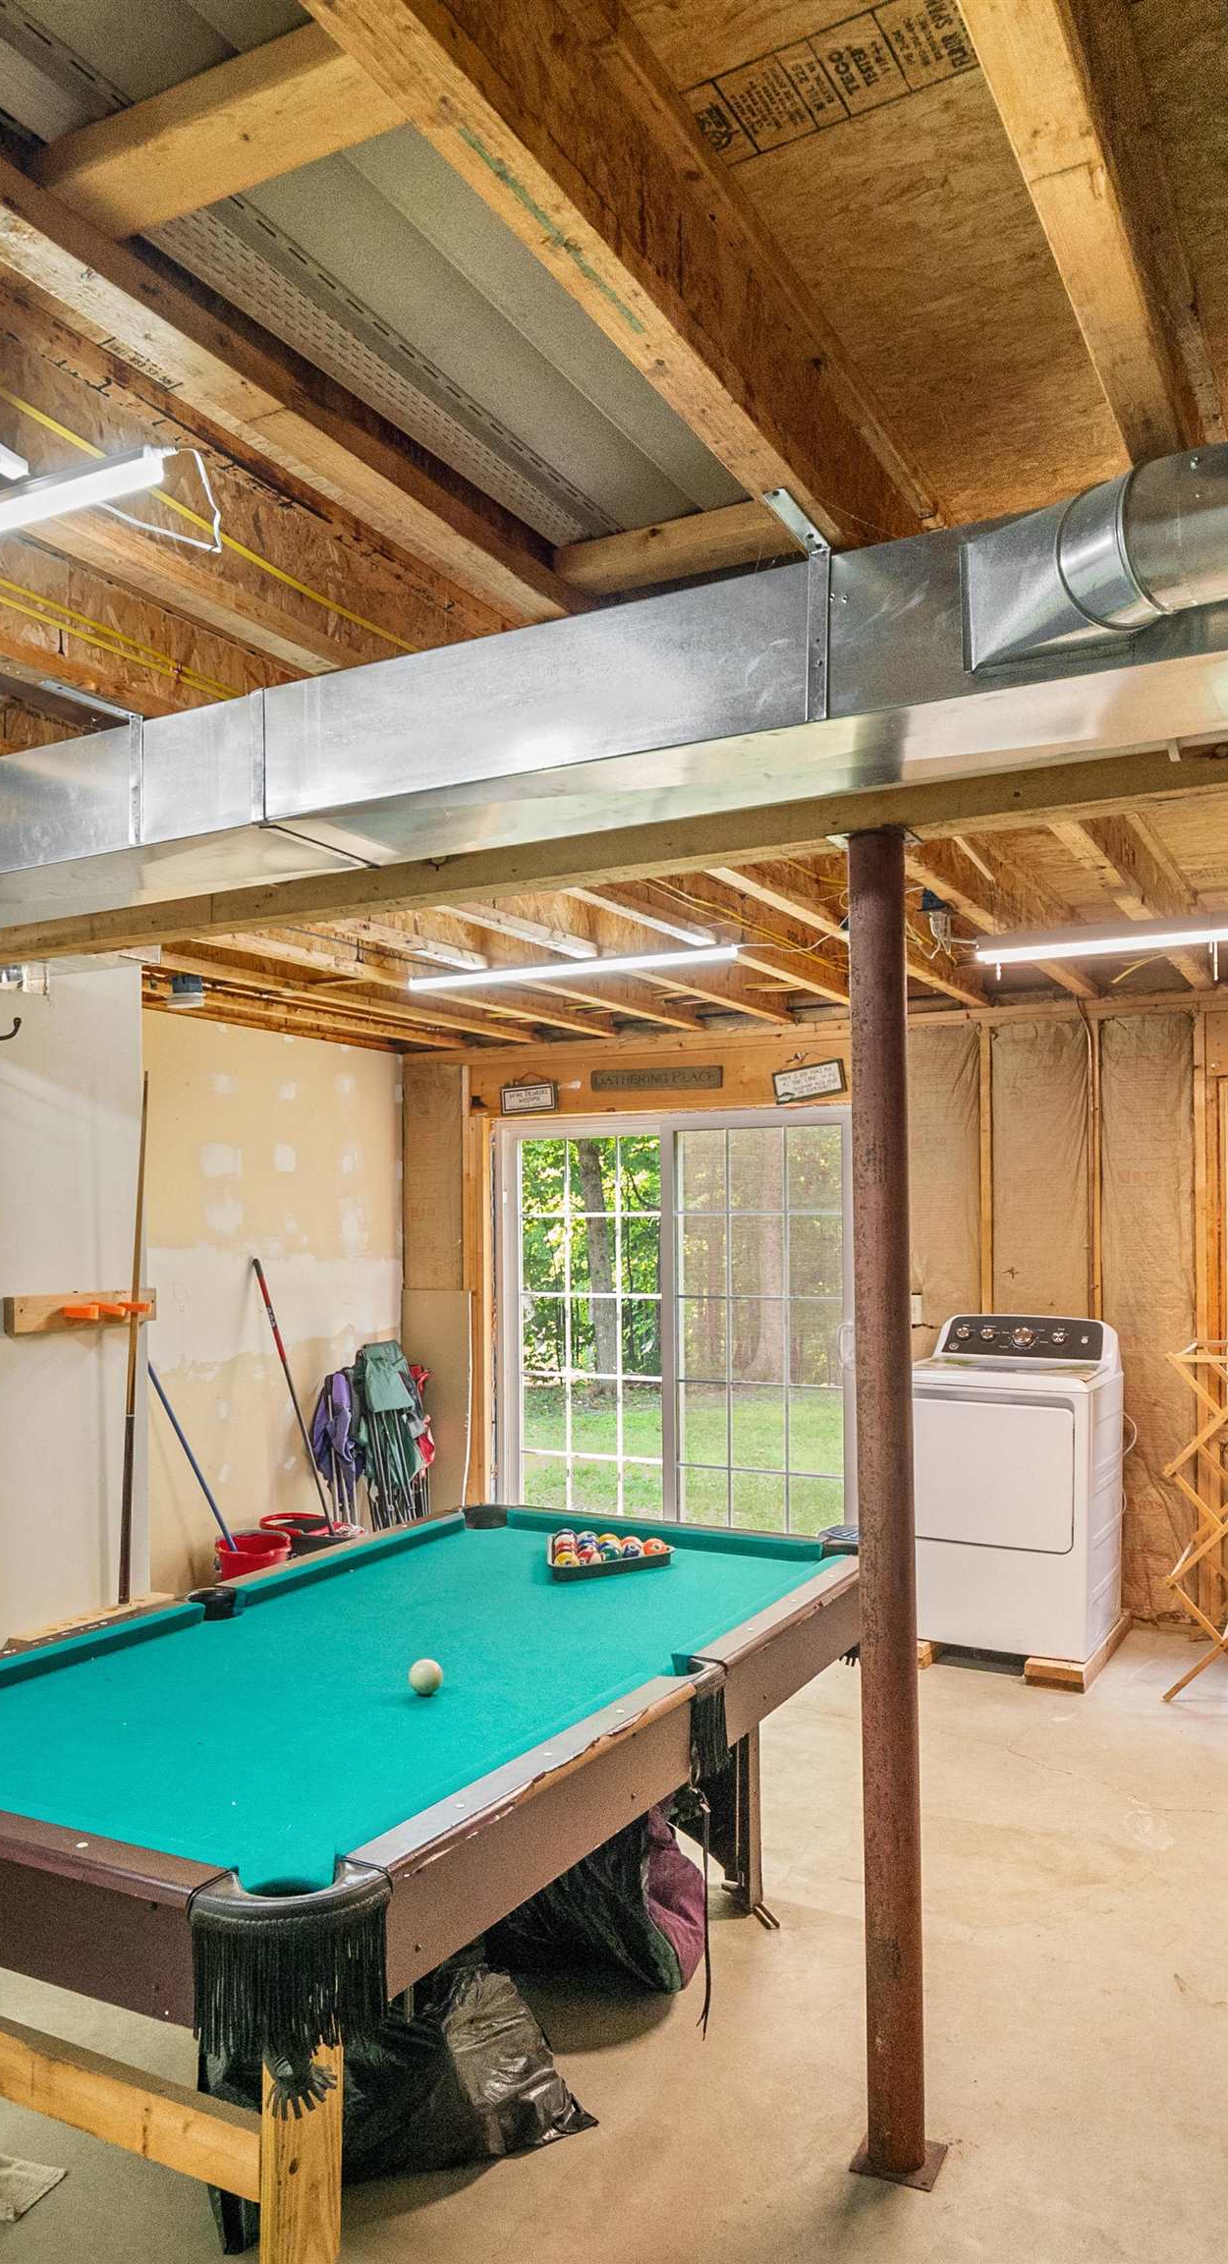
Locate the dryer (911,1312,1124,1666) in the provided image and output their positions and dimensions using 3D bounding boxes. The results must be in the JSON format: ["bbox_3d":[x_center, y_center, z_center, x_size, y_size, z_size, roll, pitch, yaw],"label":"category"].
[{"bbox_3d":[1.411,1.202,4.963,0.686,1.080,0.700,-1,-2,30],"label":"dryer"}]

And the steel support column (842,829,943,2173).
[{"bbox_3d":[0.435,0.579,2.221,0.115,2.118,0.115,-1,-2,30],"label":"steel support column"}]

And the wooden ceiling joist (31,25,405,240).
[{"bbox_3d":[-0.339,-0.876,1.206,0.360,0.038,0.089,-1,-2,30],"label":"wooden ceiling joist"}]

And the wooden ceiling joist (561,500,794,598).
[{"bbox_3d":[0.106,-0.822,1.969,0.360,0.038,0.089,-1,-2,30],"label":"wooden ceiling joist"}]

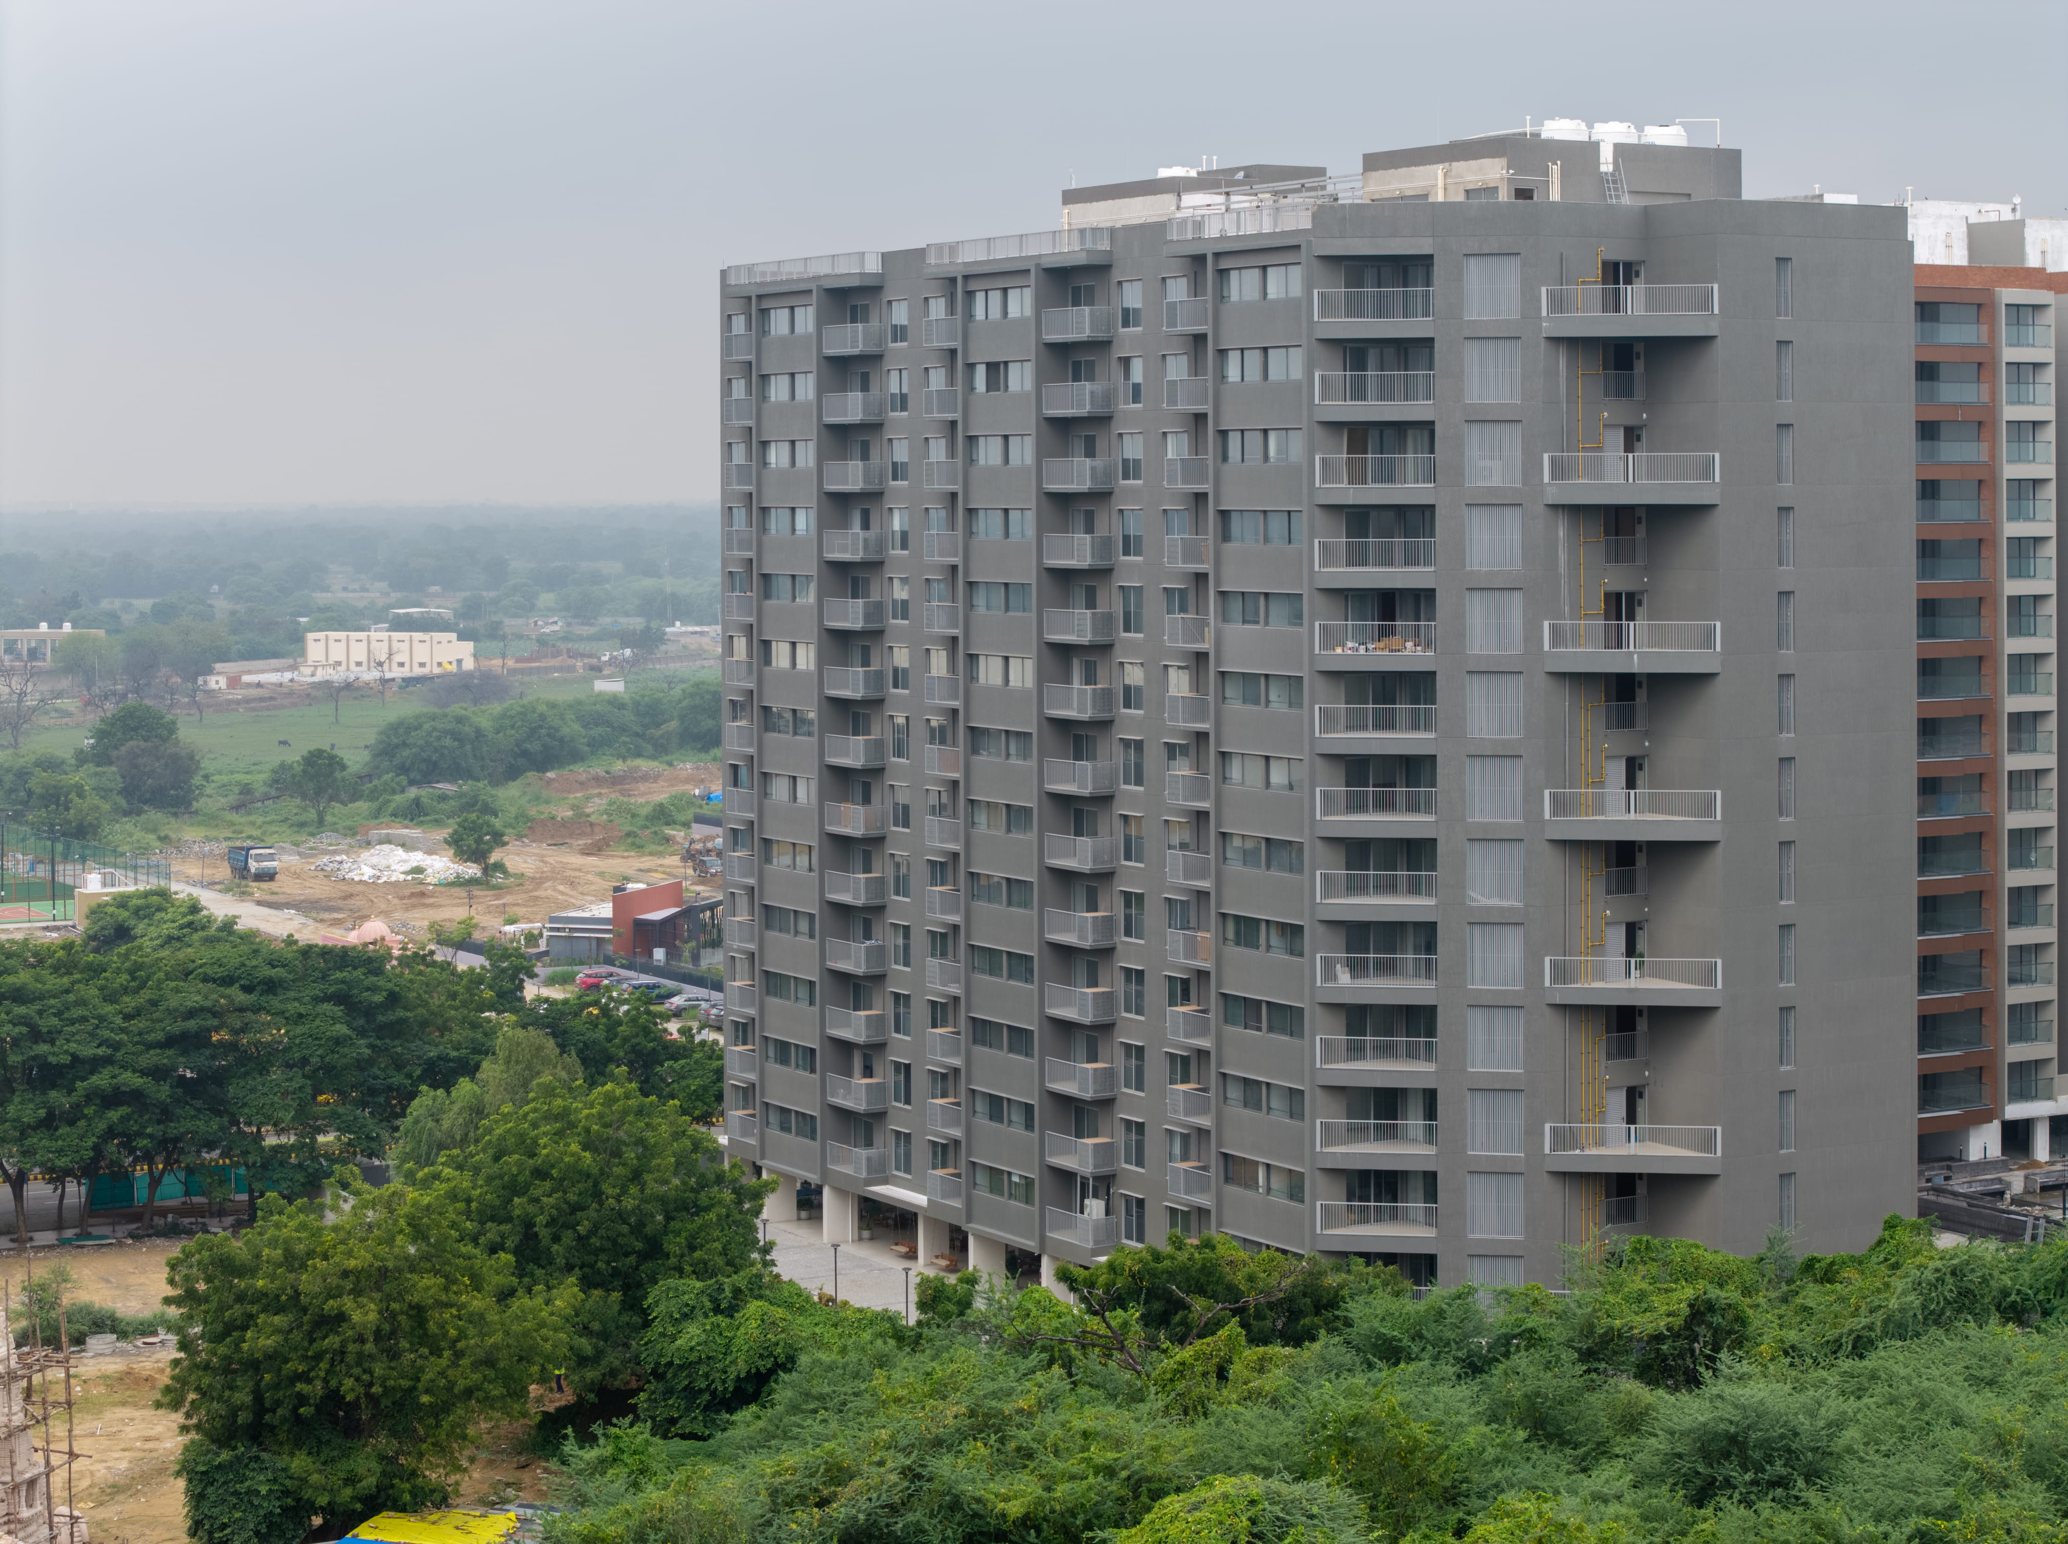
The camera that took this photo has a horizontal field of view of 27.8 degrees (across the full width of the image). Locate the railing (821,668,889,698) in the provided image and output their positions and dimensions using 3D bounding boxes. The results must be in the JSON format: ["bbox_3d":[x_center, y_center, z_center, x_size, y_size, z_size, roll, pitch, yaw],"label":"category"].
[{"bbox_3d":[-7.825,-4.016,183.800,1.180,1.140,3.480,-2,3,-30],"label":"railing"}]

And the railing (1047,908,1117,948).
[{"bbox_3d":[1.876,6.104,167.100,1.180,1.140,3.480,-2,3,-30],"label":"railing"}]

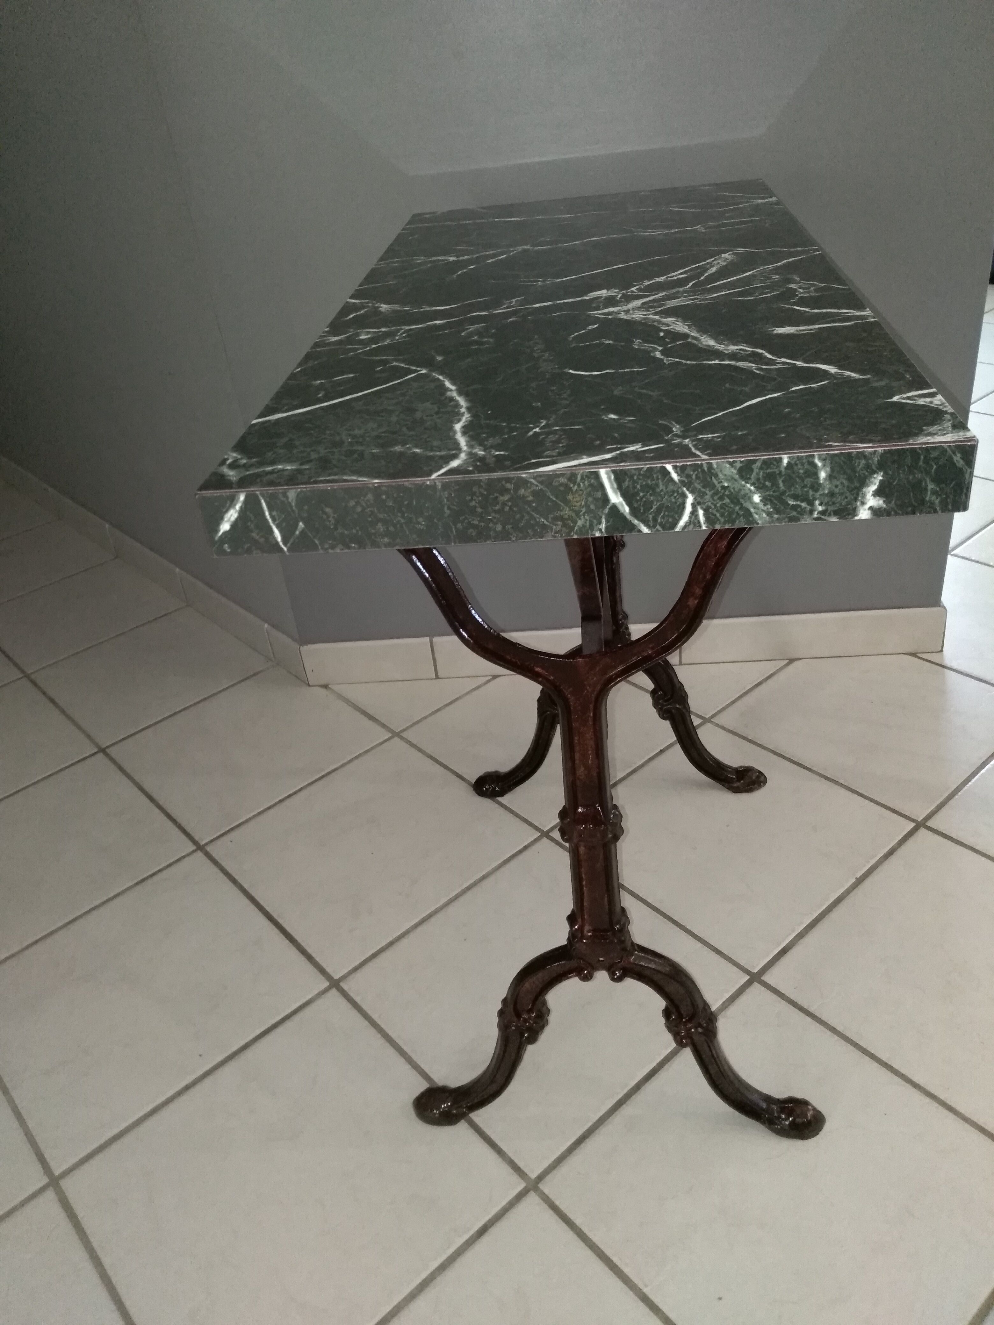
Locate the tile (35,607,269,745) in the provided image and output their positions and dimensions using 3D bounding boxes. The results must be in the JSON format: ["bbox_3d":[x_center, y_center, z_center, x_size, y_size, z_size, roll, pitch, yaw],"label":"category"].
[{"bbox_3d":[-0.627,0.016,1.819,0.320,0.010,0.334,-30,39,-31],"label":"tile"}]

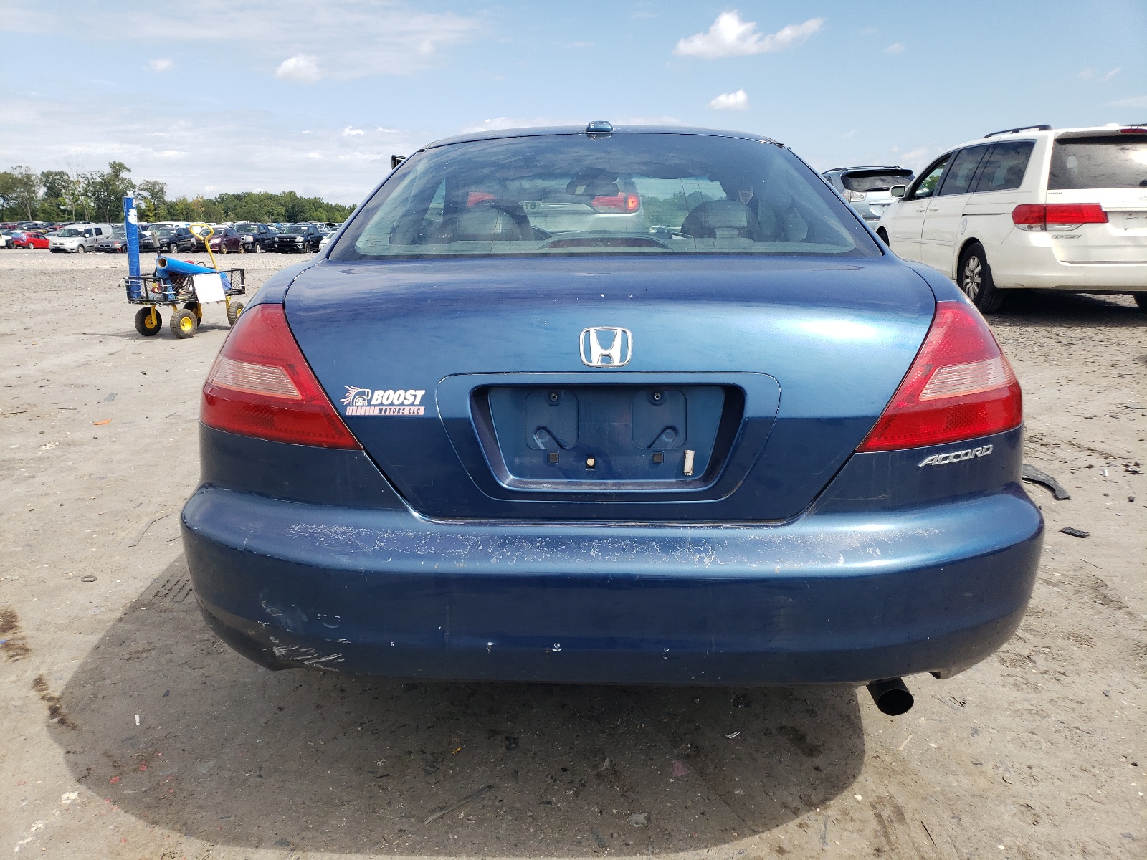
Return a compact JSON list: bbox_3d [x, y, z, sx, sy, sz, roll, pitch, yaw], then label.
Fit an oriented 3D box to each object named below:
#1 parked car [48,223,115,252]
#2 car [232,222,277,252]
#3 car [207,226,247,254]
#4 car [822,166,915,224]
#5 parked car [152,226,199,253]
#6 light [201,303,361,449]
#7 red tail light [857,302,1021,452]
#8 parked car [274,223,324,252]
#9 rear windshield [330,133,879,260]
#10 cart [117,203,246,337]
[{"bbox_3d":[-33.750,-13.180,59.416,1.830,1.880,4.740,0,13,1],"label":"parked car"},{"bbox_3d":[-21.450,-12.948,58.114,2.030,1.870,5.840,0,13,1],"label":"car"},{"bbox_3d":[-21.620,-11.606,52.774,1.670,1.515,4.150,0,13,2],"label":"car"},{"bbox_3d":[5.420,-4.460,17.493,1.845,1.680,4.730,-1,13,-4],"label":"car"},{"bbox_3d":[-27.000,-12.730,57.800,1.860,1.690,4.620,0,13,0],"label":"parked car"},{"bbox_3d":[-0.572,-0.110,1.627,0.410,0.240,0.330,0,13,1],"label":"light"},{"bbox_3d":[0.712,-0.112,1.617,0.430,0.255,0.300,0,13,1],"label":"red tail light"},{"bbox_3d":[-18.400,-12.960,58.500,1.890,1.790,5.400,0,13,0],"label":"parked car"},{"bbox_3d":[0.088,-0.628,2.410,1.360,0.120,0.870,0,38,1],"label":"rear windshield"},{"bbox_3d":[-3.770,-1.535,8.339,0.560,1.260,1.000,6,14,23],"label":"cart"}]

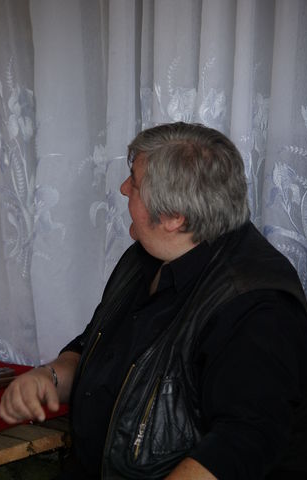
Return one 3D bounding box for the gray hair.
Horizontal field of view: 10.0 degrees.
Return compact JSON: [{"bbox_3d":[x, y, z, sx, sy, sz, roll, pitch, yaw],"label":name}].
[{"bbox_3d":[0.069,-0.111,3.450,0.238,0.235,0.200,8,16,22],"label":"gray hair"}]

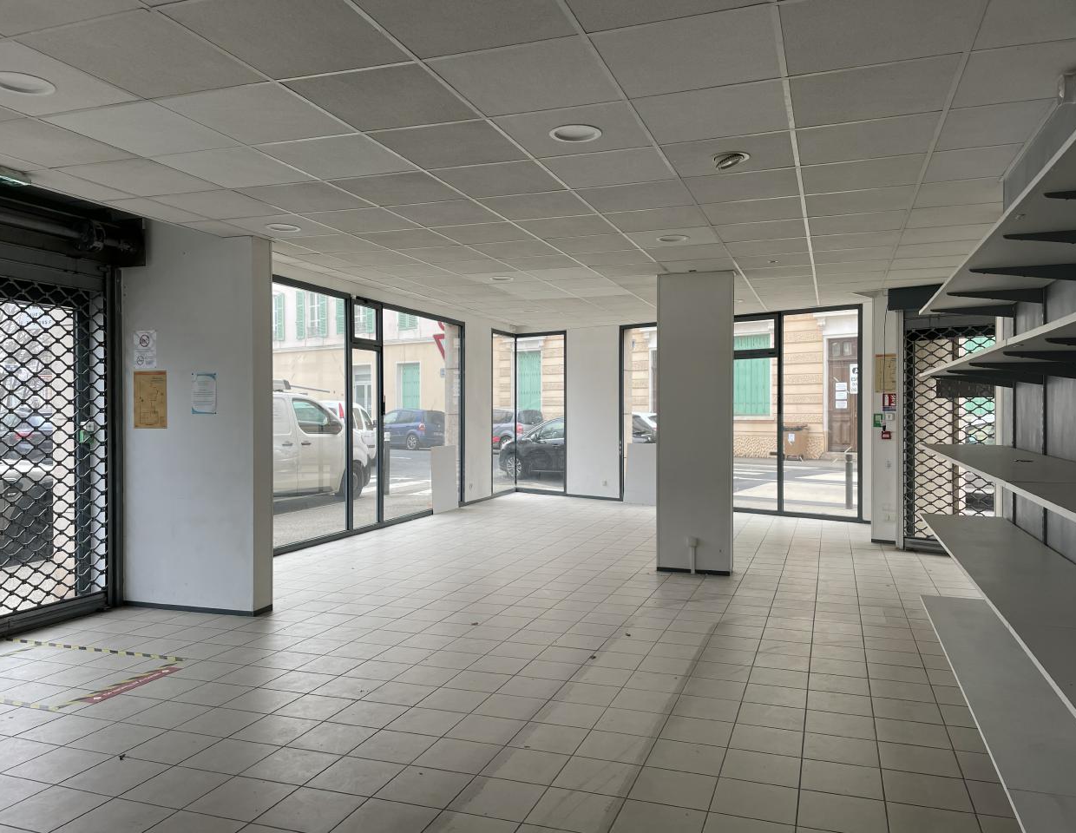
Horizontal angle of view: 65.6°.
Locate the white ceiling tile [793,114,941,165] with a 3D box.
[{"bbox_3d":[1.499,-1.264,3.824,0.595,0.020,0.595,0,0,20],"label":"white ceiling tile"}]

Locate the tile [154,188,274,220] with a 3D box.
[{"bbox_3d":[-1.892,-1.271,5.013,0.595,0.030,0.595,0,0,19],"label":"tile"}]

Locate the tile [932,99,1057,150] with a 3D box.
[{"bbox_3d":[1.970,-1.270,3.656,0.388,0.020,0.588,0,0,19],"label":"tile"}]

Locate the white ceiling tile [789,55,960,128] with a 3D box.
[{"bbox_3d":[1.303,-1.259,3.248,0.595,0.030,0.595,0,0,19],"label":"white ceiling tile"}]

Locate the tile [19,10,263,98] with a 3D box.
[{"bbox_3d":[-1.365,-1.258,2.927,0.586,0.020,0.588,0,0,19],"label":"tile"}]

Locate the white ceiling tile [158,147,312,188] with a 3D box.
[{"bbox_3d":[-1.528,-1.257,4.265,0.595,0.020,0.595,0,0,20],"label":"white ceiling tile"}]

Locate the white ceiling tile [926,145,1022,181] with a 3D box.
[{"bbox_3d":[2.171,-1.276,4.222,0.388,0.020,0.588,0,0,19],"label":"white ceiling tile"}]

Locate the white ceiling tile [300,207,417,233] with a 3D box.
[{"bbox_3d":[-1.126,-1.265,5.395,0.595,0.020,0.595,0,0,20],"label":"white ceiling tile"}]

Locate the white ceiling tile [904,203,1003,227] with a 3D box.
[{"bbox_3d":[2.665,-1.295,5.317,0.600,0.025,0.600,0,0,19],"label":"white ceiling tile"}]

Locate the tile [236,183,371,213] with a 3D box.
[{"bbox_3d":[-1.329,-1.271,4.819,0.600,0.025,0.600,0,0,19],"label":"tile"}]

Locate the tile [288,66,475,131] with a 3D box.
[{"bbox_3d":[-0.598,-1.256,3.288,0.600,0.025,0.600,0,0,19],"label":"tile"}]

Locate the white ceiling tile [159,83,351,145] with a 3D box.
[{"bbox_3d":[-1.164,-1.254,3.498,0.595,0.020,0.595,0,0,20],"label":"white ceiling tile"}]

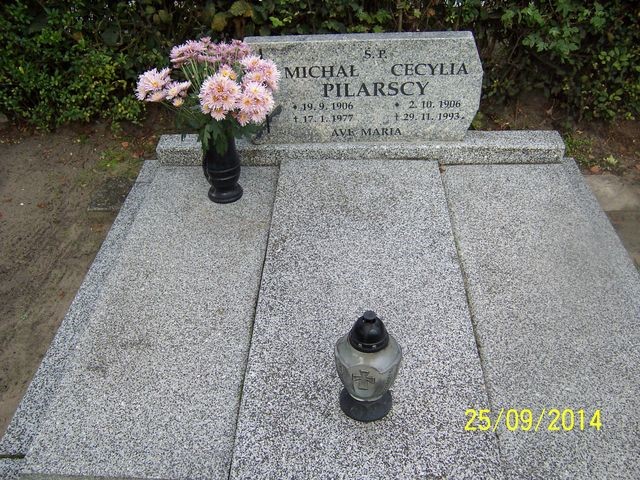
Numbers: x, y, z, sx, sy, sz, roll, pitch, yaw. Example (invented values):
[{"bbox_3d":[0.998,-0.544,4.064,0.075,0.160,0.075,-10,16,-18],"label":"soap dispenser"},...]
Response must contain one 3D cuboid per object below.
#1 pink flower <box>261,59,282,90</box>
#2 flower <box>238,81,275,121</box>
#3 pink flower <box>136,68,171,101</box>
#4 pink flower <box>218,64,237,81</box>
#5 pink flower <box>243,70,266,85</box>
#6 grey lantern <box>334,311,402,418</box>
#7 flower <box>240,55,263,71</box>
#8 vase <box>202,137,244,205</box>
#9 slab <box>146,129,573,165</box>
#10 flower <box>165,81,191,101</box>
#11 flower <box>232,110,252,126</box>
[{"bbox_3d":[-0.164,-0.547,2.016,0.066,0.090,0.065,-2,37,0],"label":"pink flower"},{"bbox_3d":[-0.205,-0.450,1.966,0.115,0.105,0.085,-3,37,-1],"label":"flower"},{"bbox_3d":[-0.558,-0.521,2.046,0.109,0.085,0.085,-6,37,-5],"label":"pink flower"},{"bbox_3d":[-0.306,-0.554,2.019,0.059,0.045,0.045,-3,37,-2],"label":"pink flower"},{"bbox_3d":[-0.215,-0.534,2.004,0.078,0.042,0.052,-3,37,-1],"label":"pink flower"},{"bbox_3d":[0.112,0.289,1.438,0.152,0.305,0.152,0,37,3],"label":"grey lantern"},{"bbox_3d":[-0.230,-0.595,2.046,0.072,0.045,0.055,-3,37,-1],"label":"flower"},{"bbox_3d":[-0.363,-0.277,2.232,0.142,0.276,0.142,0,37,3],"label":"vase"},{"bbox_3d":[0.154,-0.377,2.503,1.612,0.068,0.155,0,37,3],"label":"slab"},{"bbox_3d":[-0.475,-0.498,2.034,0.083,0.055,0.060,-5,37,-4],"label":"flower"},{"bbox_3d":[-0.252,-0.395,1.985,0.062,0.047,0.045,-3,37,-1],"label":"flower"}]

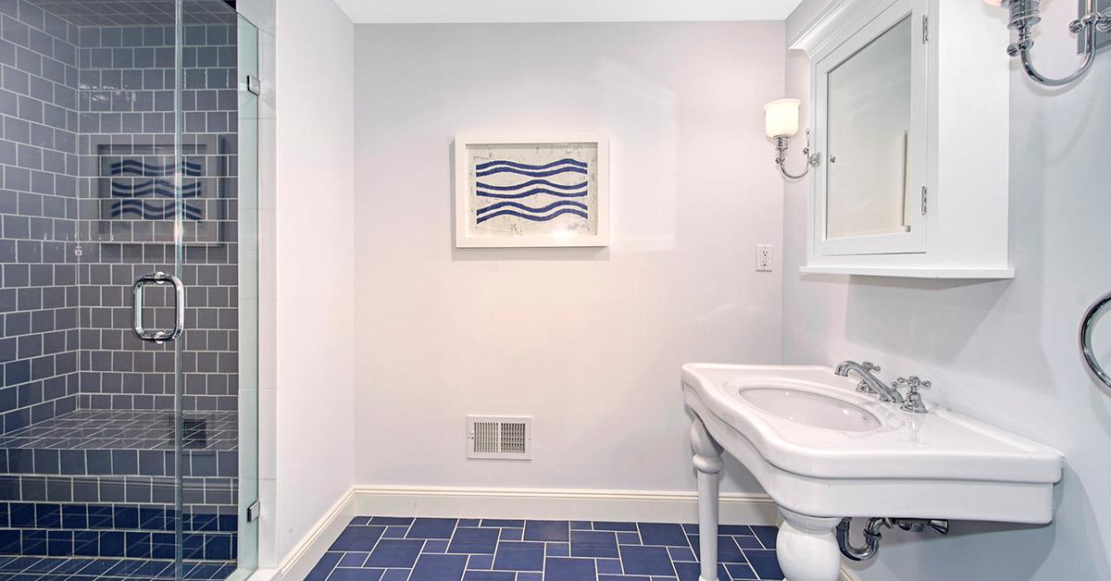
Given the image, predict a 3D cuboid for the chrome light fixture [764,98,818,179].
[{"bbox_3d":[0.896,-0.554,1.705,0.220,0.285,0.125,1,1,2],"label":"chrome light fixture"}]

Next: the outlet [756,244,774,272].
[{"bbox_3d":[0.928,-0.142,2.054,0.074,0.116,0.009,1,1,2],"label":"outlet"}]

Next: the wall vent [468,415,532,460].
[{"bbox_3d":[-0.253,0.668,2.106,0.295,0.200,0.016,1,1,2],"label":"wall vent"}]

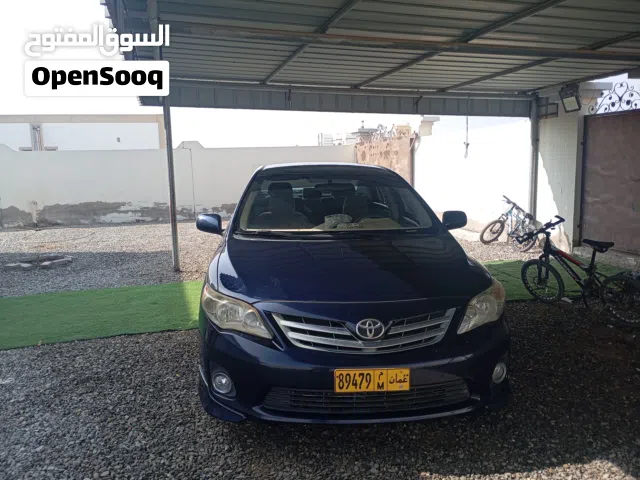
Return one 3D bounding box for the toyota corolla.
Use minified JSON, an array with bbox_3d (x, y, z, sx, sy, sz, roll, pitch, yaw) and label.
[{"bbox_3d":[0.045,0.066,4.560,1.800,1.465,4.540,-1,8,-5],"label":"toyota corolla"}]

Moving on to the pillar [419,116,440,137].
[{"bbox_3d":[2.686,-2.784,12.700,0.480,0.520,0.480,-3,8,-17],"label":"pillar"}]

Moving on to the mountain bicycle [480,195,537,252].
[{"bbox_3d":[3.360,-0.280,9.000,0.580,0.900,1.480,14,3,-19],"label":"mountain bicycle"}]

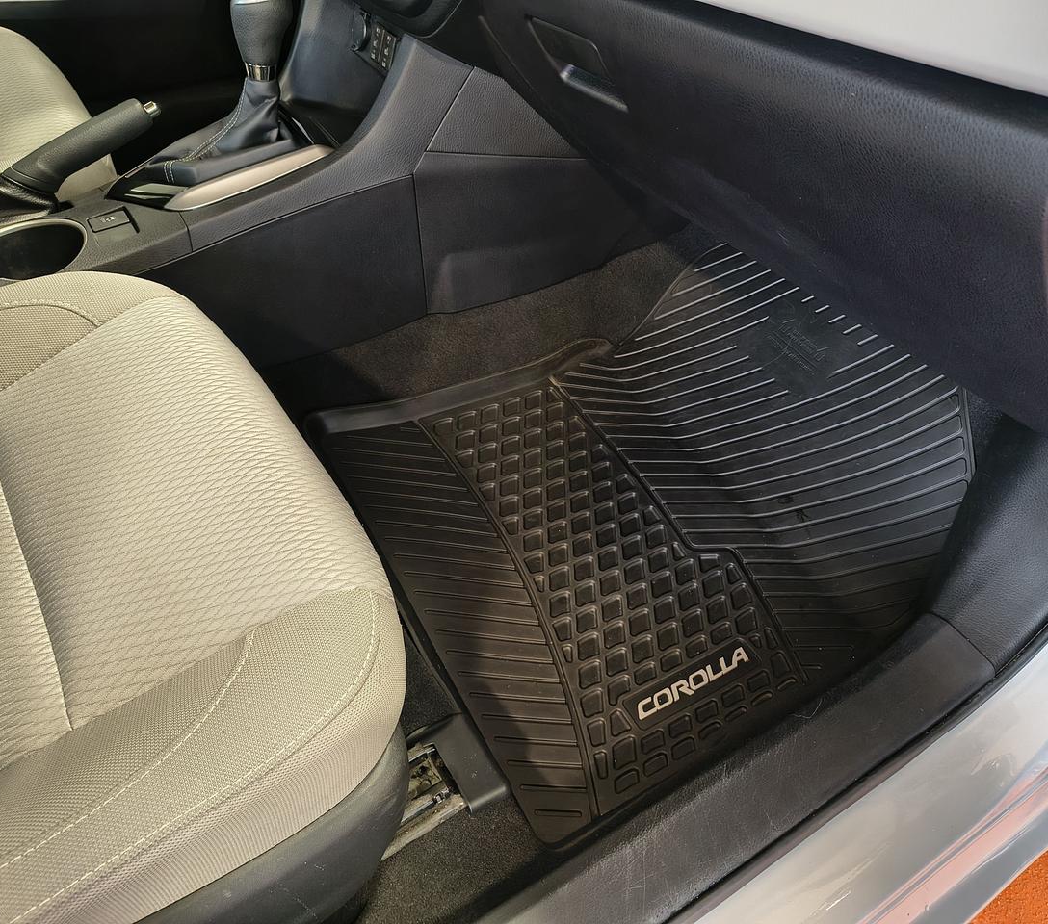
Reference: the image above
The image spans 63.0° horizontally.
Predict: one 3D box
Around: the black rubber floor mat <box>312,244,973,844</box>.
[{"bbox_3d":[0.152,-0.040,0.823,0.594,0.177,0.518,-22,47,-19],"label":"black rubber floor mat"}]

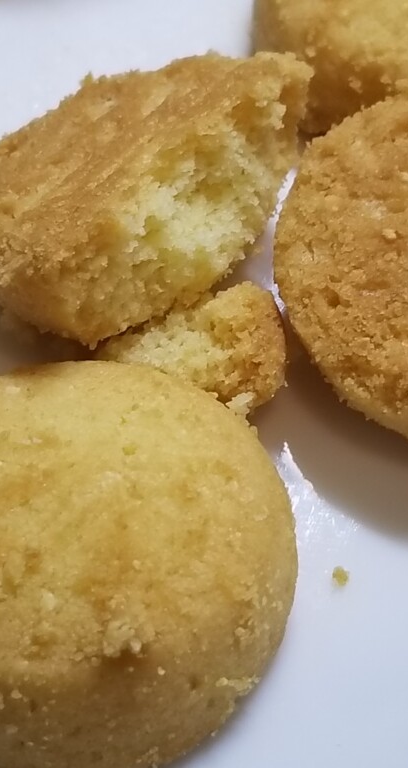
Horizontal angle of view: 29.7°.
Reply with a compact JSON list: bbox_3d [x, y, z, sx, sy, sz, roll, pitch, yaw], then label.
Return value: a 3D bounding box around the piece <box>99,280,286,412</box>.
[{"bbox_3d":[-0.001,-0.004,0.098,0.024,0.013,0.017,6,60,5],"label":"piece"}]

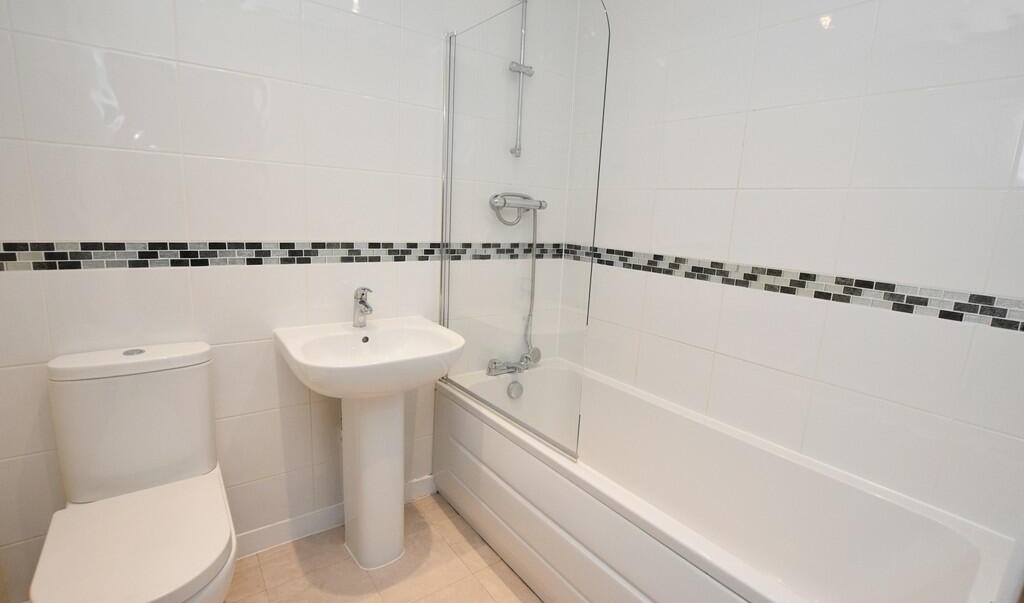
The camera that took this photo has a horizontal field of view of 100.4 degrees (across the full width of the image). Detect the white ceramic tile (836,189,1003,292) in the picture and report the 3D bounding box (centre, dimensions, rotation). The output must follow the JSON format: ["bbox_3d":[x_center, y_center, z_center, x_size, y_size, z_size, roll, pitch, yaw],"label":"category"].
[{"bbox_3d":[1.096,-0.177,1.172,0.010,0.255,0.313,-5,13,-41],"label":"white ceramic tile"}]

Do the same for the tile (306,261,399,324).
[{"bbox_3d":[-0.594,-0.018,1.617,0.325,0.255,0.010,-4,11,-33],"label":"tile"}]

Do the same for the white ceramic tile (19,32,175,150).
[{"bbox_3d":[-1.085,-0.542,1.134,0.330,0.250,0.010,-5,13,-36],"label":"white ceramic tile"}]

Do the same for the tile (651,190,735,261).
[{"bbox_3d":[0.680,-0.288,1.640,0.010,0.250,0.330,-5,13,-36],"label":"tile"}]

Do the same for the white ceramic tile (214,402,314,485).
[{"bbox_3d":[-0.873,0.503,1.498,0.330,0.250,0.010,-5,14,-36],"label":"white ceramic tile"}]

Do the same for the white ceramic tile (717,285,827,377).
[{"bbox_3d":[0.874,0.097,1.476,0.010,0.250,0.330,-5,14,-36],"label":"white ceramic tile"}]

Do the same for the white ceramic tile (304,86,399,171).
[{"bbox_3d":[-0.557,-0.595,1.510,0.330,0.250,0.010,-5,14,-36],"label":"white ceramic tile"}]

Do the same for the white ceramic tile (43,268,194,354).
[{"bbox_3d":[-1.115,0.030,1.240,0.330,0.250,0.010,-5,13,-36],"label":"white ceramic tile"}]

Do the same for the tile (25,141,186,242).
[{"bbox_3d":[-1.098,-0.294,1.180,0.330,0.250,0.010,-5,13,-36],"label":"tile"}]

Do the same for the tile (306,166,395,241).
[{"bbox_3d":[-0.577,-0.348,1.564,0.325,0.255,0.010,-4,11,-33],"label":"tile"}]

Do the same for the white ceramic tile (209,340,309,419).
[{"bbox_3d":[-0.882,0.261,1.480,0.325,0.255,0.010,-4,11,-33],"label":"white ceramic tile"}]

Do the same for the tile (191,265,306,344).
[{"bbox_3d":[-0.856,0.008,1.430,0.330,0.250,0.010,-5,13,-36],"label":"tile"}]

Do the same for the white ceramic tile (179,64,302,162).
[{"bbox_3d":[-0.835,-0.576,1.342,0.330,0.250,0.010,-5,14,-36],"label":"white ceramic tile"}]

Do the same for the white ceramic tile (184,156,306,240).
[{"bbox_3d":[-0.851,-0.325,1.387,0.325,0.255,0.010,-4,11,-33],"label":"white ceramic tile"}]

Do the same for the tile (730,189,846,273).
[{"bbox_3d":[0.874,-0.230,1.384,0.010,0.250,0.330,-5,13,-36],"label":"tile"}]

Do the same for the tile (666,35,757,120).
[{"bbox_3d":[0.709,-0.806,1.551,0.010,0.255,0.313,-5,13,-41],"label":"tile"}]

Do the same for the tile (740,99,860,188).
[{"bbox_3d":[0.900,-0.490,1.362,0.010,0.250,0.330,-5,14,-36],"label":"tile"}]

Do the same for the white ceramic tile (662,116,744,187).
[{"bbox_3d":[0.690,-0.548,1.597,0.010,0.250,0.330,-5,14,-36],"label":"white ceramic tile"}]

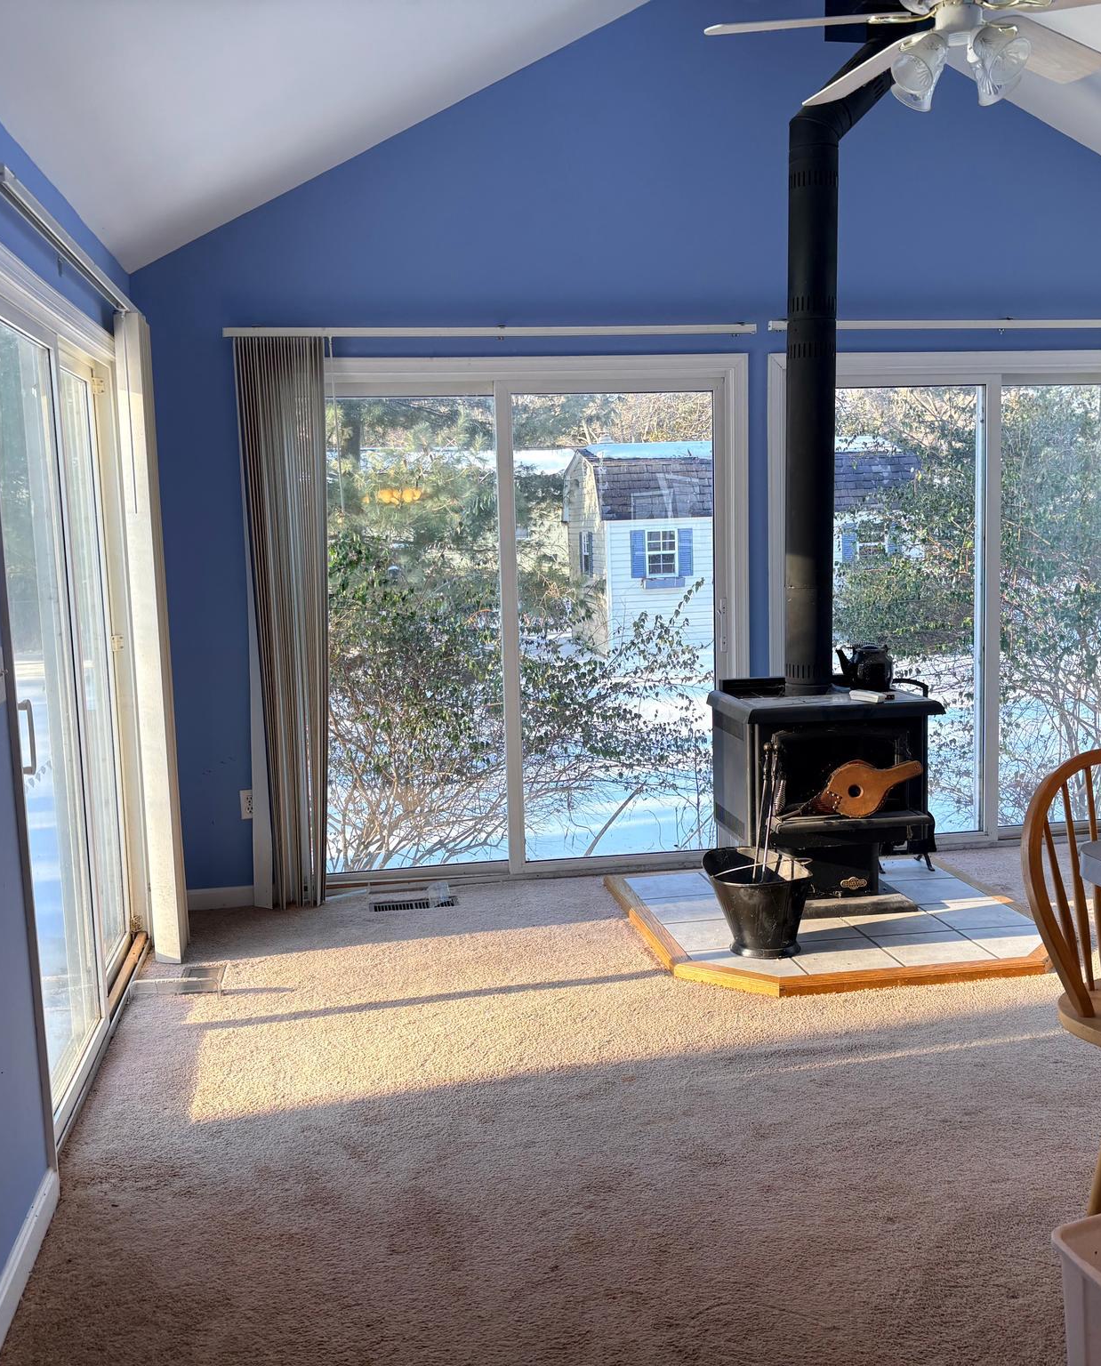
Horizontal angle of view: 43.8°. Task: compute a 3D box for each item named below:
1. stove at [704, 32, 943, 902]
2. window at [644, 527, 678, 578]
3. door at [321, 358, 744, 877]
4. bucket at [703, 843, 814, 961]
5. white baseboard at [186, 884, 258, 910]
[{"bbox_3d":[0.945,-0.708,4.780,0.700,3.030,0.580,-3,7,-9],"label":"stove"},{"bbox_3d":[1.663,-1.940,20.500,0.490,0.730,0.070,-3,7,-9],"label":"window"},{"bbox_3d":[-0.142,-0.243,5.441,1.920,2.060,0.120,-3,7,-9],"label":"door"},{"bbox_3d":[0.681,0.708,4.489,0.370,0.310,0.320,2,8,28],"label":"bucket"},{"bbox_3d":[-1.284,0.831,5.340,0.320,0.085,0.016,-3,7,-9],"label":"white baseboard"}]

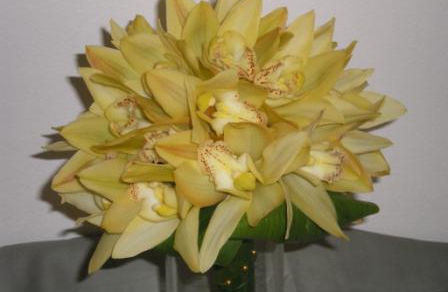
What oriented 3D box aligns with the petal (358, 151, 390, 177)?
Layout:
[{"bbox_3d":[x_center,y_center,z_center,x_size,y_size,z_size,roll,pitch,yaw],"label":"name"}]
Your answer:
[{"bbox_3d":[0.116,0.013,0.828,0.034,0.023,0.010,8,3,-26],"label":"petal"}]

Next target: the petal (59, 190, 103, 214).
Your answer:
[{"bbox_3d":[-0.112,0.045,0.838,0.043,0.018,0.011,15,16,20],"label":"petal"}]

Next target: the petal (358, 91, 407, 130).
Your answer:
[{"bbox_3d":[0.127,-0.029,0.850,0.049,0.026,0.011,-1,-12,-24],"label":"petal"}]

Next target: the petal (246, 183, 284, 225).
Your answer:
[{"bbox_3d":[0.033,0.043,0.833,0.028,0.042,0.012,20,7,-9],"label":"petal"}]

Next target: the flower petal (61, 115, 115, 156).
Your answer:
[{"bbox_3d":[-0.098,-0.009,0.762,0.049,0.028,0.012,5,-9,24],"label":"flower petal"}]

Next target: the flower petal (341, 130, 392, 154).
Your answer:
[{"bbox_3d":[0.112,-0.004,0.825,0.047,0.017,0.010,6,-14,-25],"label":"flower petal"}]

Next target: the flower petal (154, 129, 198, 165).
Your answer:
[{"bbox_3d":[-0.029,0.002,0.700,0.035,0.025,0.012,9,-19,-27],"label":"flower petal"}]

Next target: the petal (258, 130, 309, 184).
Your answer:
[{"bbox_3d":[0.044,0.008,0.757,0.024,0.043,0.014,35,21,-13],"label":"petal"}]

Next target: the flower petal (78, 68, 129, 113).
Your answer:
[{"bbox_3d":[-0.089,-0.041,0.773,0.046,0.024,0.012,45,4,21],"label":"flower petal"}]

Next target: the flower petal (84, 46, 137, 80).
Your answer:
[{"bbox_3d":[-0.090,-0.065,0.879,0.061,0.023,0.011,31,1,21],"label":"flower petal"}]

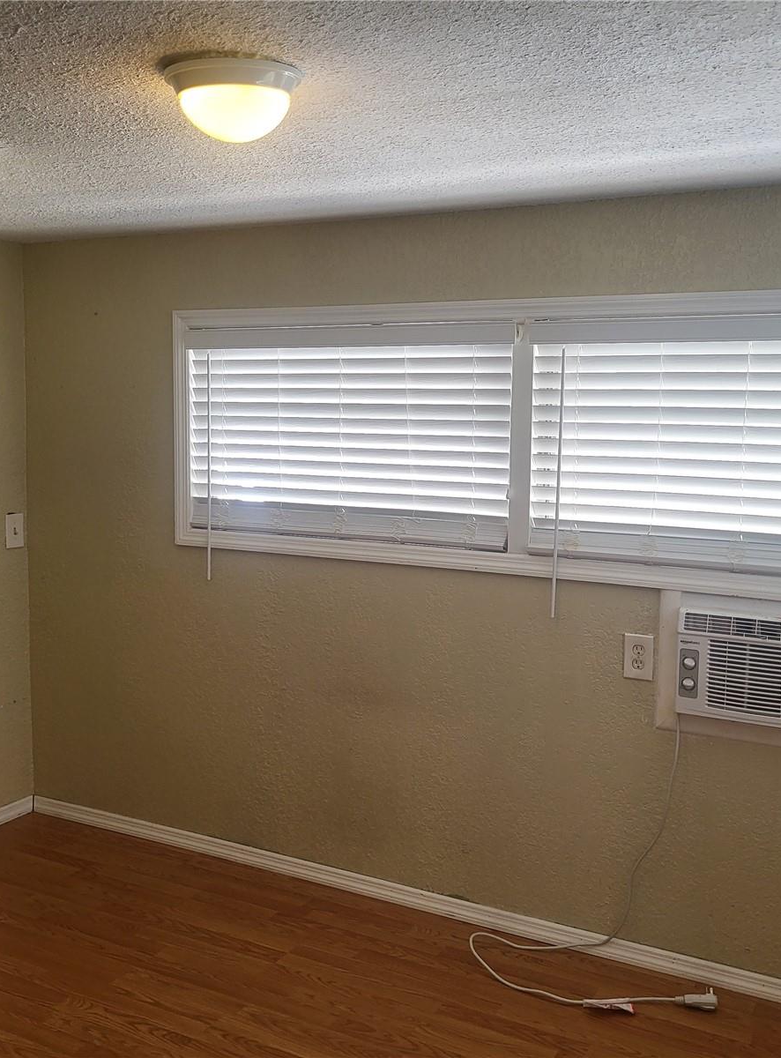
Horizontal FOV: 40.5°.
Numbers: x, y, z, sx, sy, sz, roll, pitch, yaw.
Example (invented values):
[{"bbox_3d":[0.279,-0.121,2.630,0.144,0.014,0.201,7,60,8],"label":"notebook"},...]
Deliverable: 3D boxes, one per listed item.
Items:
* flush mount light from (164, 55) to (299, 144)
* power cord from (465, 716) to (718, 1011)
[{"bbox_3d":[-0.269,-0.730,1.820,0.245,0.115,0.245,1,6,0],"label":"flush mount light"},{"bbox_3d":[0.542,0.879,2.895,0.720,0.745,0.290,4,7,27],"label":"power cord"}]

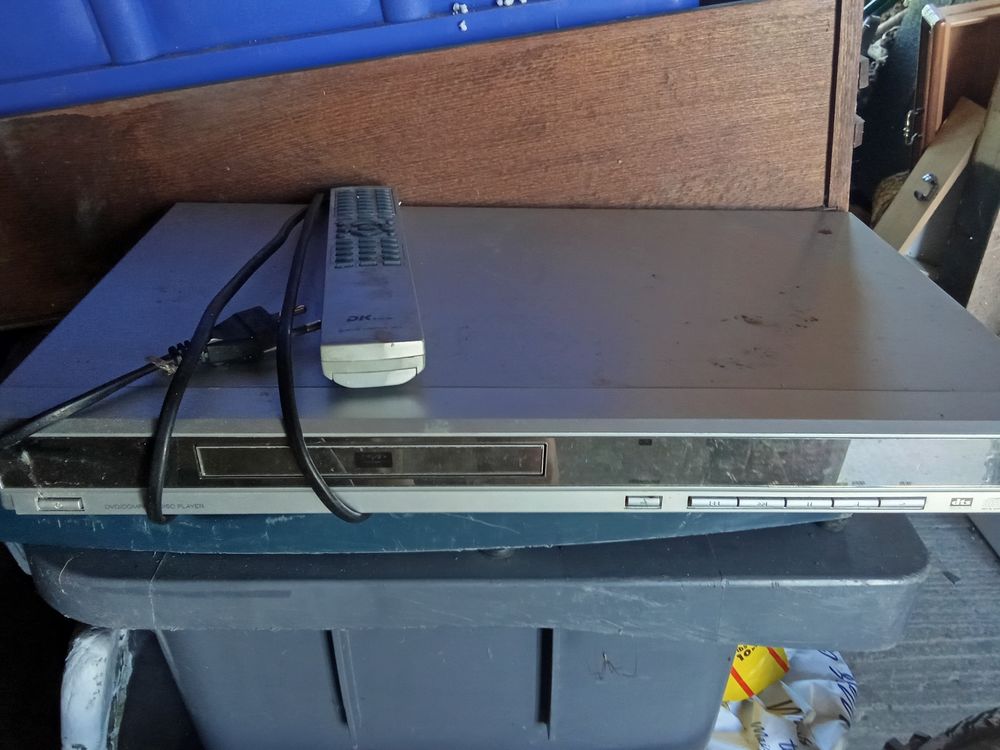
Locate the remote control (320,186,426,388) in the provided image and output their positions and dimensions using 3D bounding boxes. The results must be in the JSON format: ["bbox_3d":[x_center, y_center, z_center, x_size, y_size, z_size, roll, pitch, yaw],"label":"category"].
[{"bbox_3d":[-0.065,-0.053,0.403,0.041,0.021,0.197,-4,31,-8],"label":"remote control"}]

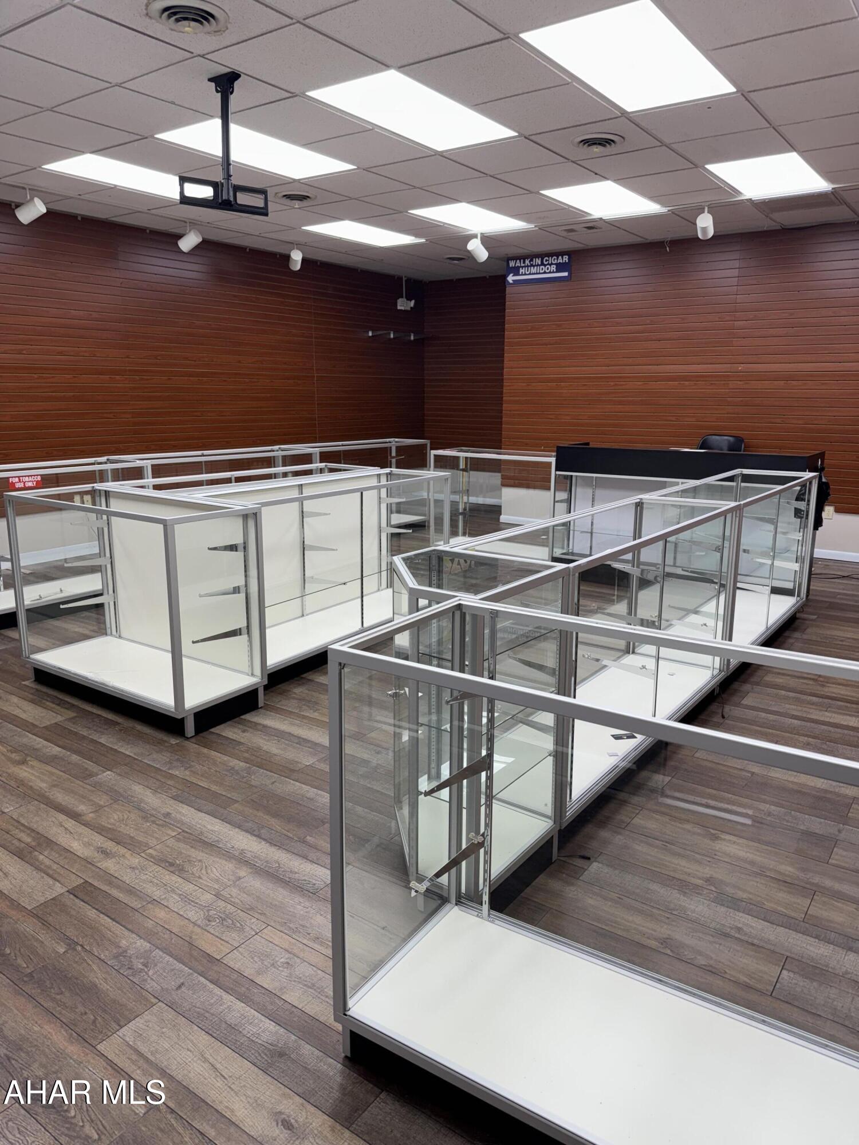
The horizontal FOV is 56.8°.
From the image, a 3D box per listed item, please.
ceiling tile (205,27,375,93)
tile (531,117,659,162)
[{"bbox_3d":[-0.591,-2.302,3.571,0.600,0.020,0.600,10,16,35],"label":"ceiling tile"},{"bbox_3d":[0.976,-2.540,4.656,0.600,0.020,0.600,10,16,35],"label":"tile"}]

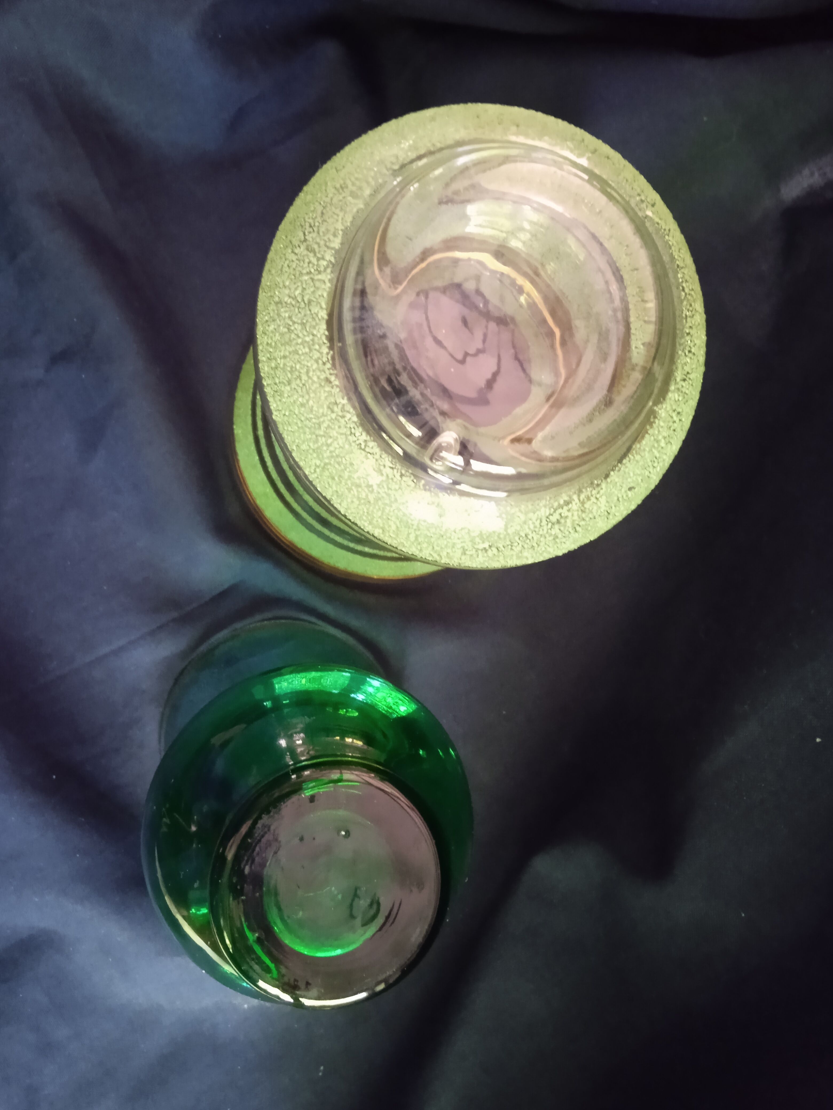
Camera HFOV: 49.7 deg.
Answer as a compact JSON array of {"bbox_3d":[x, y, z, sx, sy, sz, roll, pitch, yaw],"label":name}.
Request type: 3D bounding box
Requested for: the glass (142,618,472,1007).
[{"bbox_3d":[-0.033,0.065,0.246,0.083,0.135,0.083,0,90,-12],"label":"glass"}]

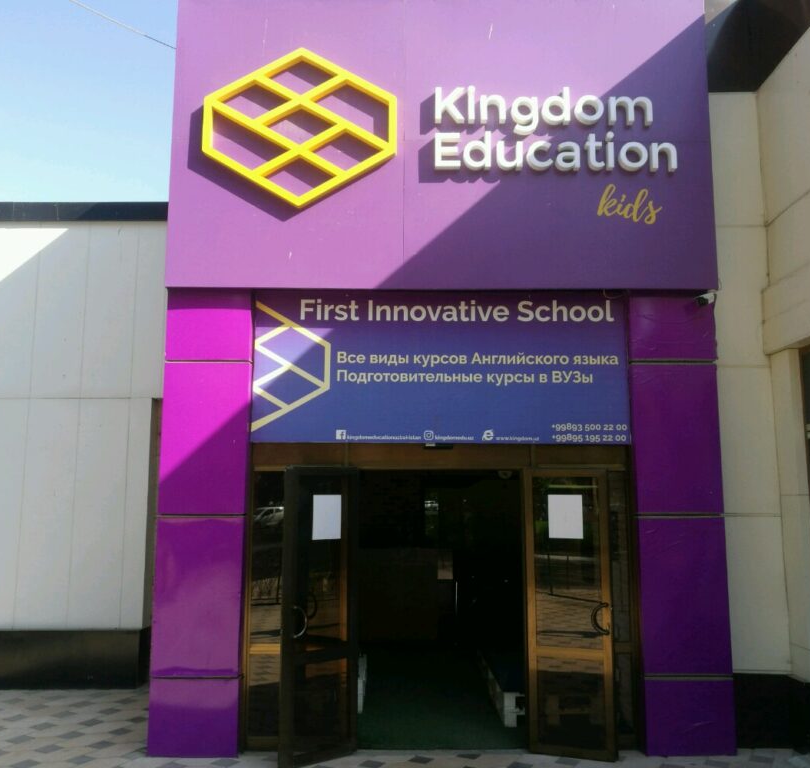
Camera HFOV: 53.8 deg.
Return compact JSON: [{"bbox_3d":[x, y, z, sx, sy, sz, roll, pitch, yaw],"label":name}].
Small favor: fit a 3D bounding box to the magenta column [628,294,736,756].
[{"bbox_3d":[2.020,0.982,6.062,0.643,3.366,0.420,0,-8,0],"label":"magenta column"}]

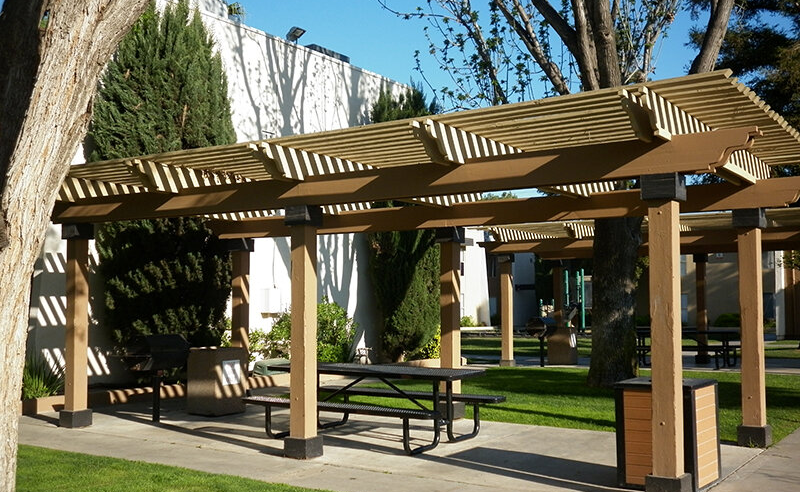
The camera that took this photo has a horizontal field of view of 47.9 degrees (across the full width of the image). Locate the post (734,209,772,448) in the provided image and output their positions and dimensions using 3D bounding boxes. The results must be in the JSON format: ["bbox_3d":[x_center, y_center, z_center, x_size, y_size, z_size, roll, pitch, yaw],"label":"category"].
[{"bbox_3d":[3.718,0.840,9.514,0.270,2.488,0.270,-3,-4,34],"label":"post"}]

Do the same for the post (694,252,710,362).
[{"bbox_3d":[7.016,1.450,20.993,0.273,2.512,0.273,-2,-4,34],"label":"post"}]

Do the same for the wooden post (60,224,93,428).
[{"bbox_3d":[-4.032,0.981,11.263,0.273,2.512,0.273,-2,-4,34],"label":"wooden post"}]

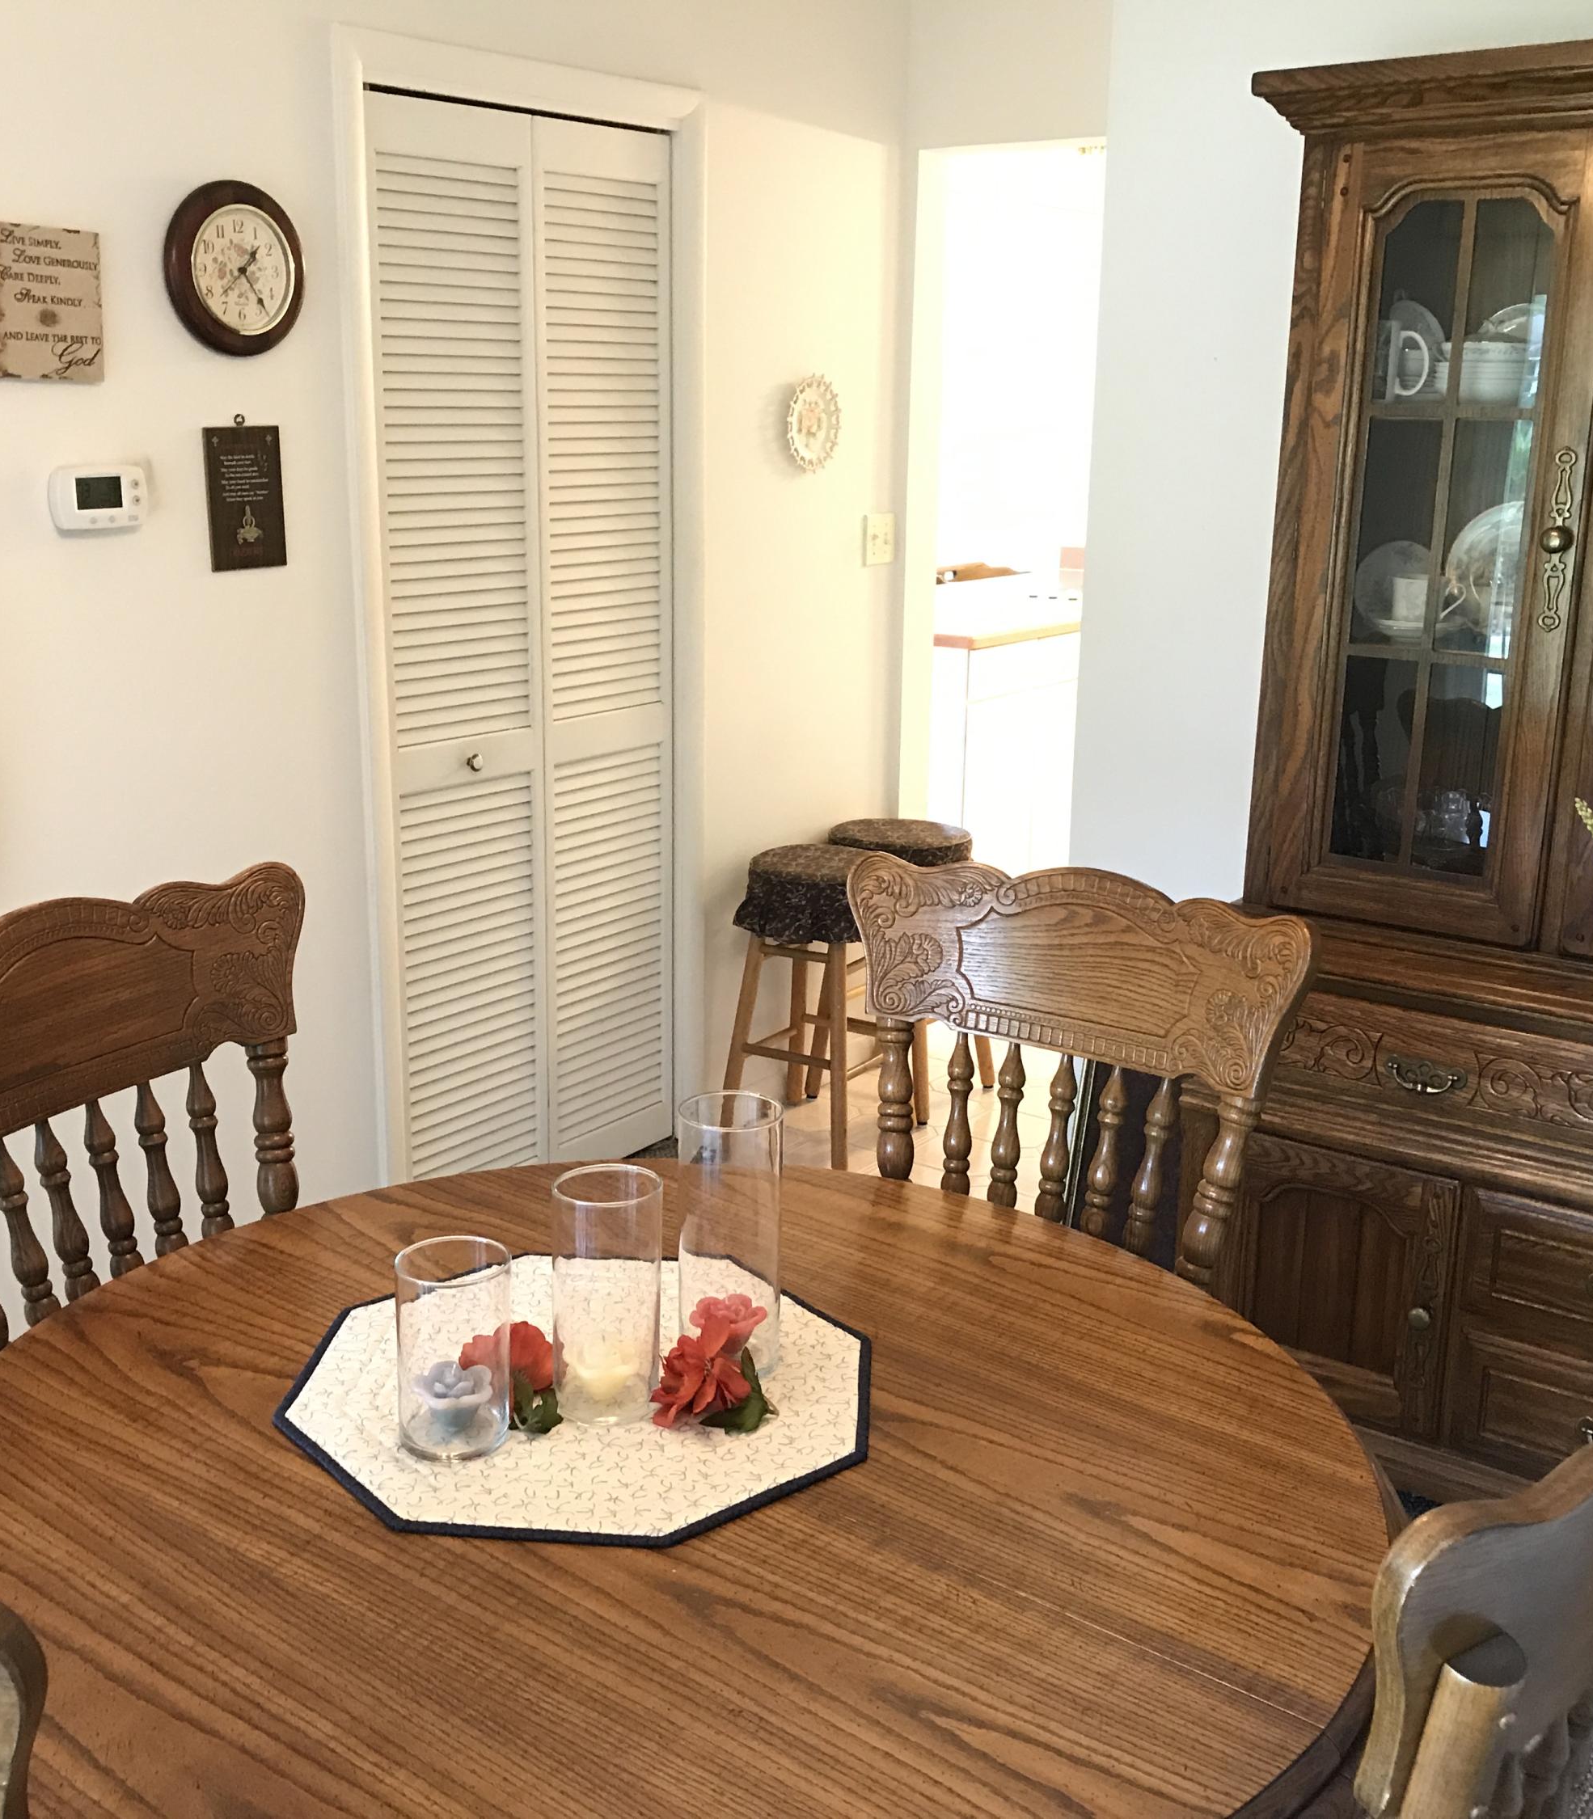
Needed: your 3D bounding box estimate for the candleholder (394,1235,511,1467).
[{"bbox_3d":[-0.269,0.347,1.556,0.090,0.149,0.090,0,15,-3],"label":"candleholder"}]

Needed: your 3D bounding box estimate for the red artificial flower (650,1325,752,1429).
[{"bbox_3d":[-0.076,0.376,1.597,0.078,0.070,0.060,9,17,27],"label":"red artificial flower"}]

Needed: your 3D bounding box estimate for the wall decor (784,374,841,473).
[{"bbox_3d":[0.035,-1.008,4.076,0.027,0.196,0.194,12,19,38],"label":"wall decor"}]

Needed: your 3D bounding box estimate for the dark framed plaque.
[{"bbox_3d":[-0.861,-0.652,3.070,0.014,0.236,0.137,12,19,38],"label":"dark framed plaque"}]

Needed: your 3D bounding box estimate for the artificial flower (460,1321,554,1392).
[{"bbox_3d":[-0.232,0.367,1.608,0.076,0.060,0.065,-12,20,-41],"label":"artificial flower"}]

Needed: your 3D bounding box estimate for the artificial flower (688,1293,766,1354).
[{"bbox_3d":[-0.058,0.360,1.705,0.068,0.048,0.068,0,15,-3],"label":"artificial flower"}]

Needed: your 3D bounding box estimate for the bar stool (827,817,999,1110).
[{"bbox_3d":[0.246,0.126,4.449,0.340,0.620,0.340,1,15,0],"label":"bar stool"}]

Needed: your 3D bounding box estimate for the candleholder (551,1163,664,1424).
[{"bbox_3d":[-0.153,0.315,1.604,0.088,0.191,0.088,0,15,-3],"label":"candleholder"}]

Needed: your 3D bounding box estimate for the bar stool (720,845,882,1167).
[{"bbox_3d":[0.061,0.210,4.101,0.340,0.620,0.340,12,19,38],"label":"bar stool"}]

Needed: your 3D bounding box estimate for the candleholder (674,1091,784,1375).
[{"bbox_3d":[-0.059,0.291,1.749,0.092,0.238,0.092,1,15,0],"label":"candleholder"}]

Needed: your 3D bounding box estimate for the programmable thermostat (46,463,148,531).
[{"bbox_3d":[-1.021,-0.601,2.867,0.032,0.094,0.139,12,19,38],"label":"programmable thermostat"}]

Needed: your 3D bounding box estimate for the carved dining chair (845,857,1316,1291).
[{"bbox_3d":[0.165,0.539,2.096,0.540,1.090,0.540,10,18,32],"label":"carved dining chair"}]

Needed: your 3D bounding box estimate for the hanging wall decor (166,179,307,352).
[{"bbox_3d":[-0.847,-0.970,2.975,0.042,0.252,0.252,12,19,38],"label":"hanging wall decor"}]

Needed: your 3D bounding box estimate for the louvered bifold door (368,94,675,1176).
[{"bbox_3d":[-0.484,-0.413,3.656,0.040,1.997,0.725,12,19,38],"label":"louvered bifold door"}]

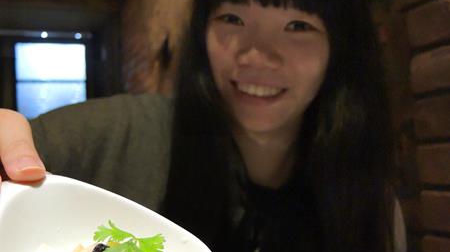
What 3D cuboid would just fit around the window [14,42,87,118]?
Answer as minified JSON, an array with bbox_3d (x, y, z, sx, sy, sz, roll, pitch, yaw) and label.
[{"bbox_3d":[-1.788,-0.417,5.000,0.720,0.880,0.080,-1,-4,-21],"label":"window"}]

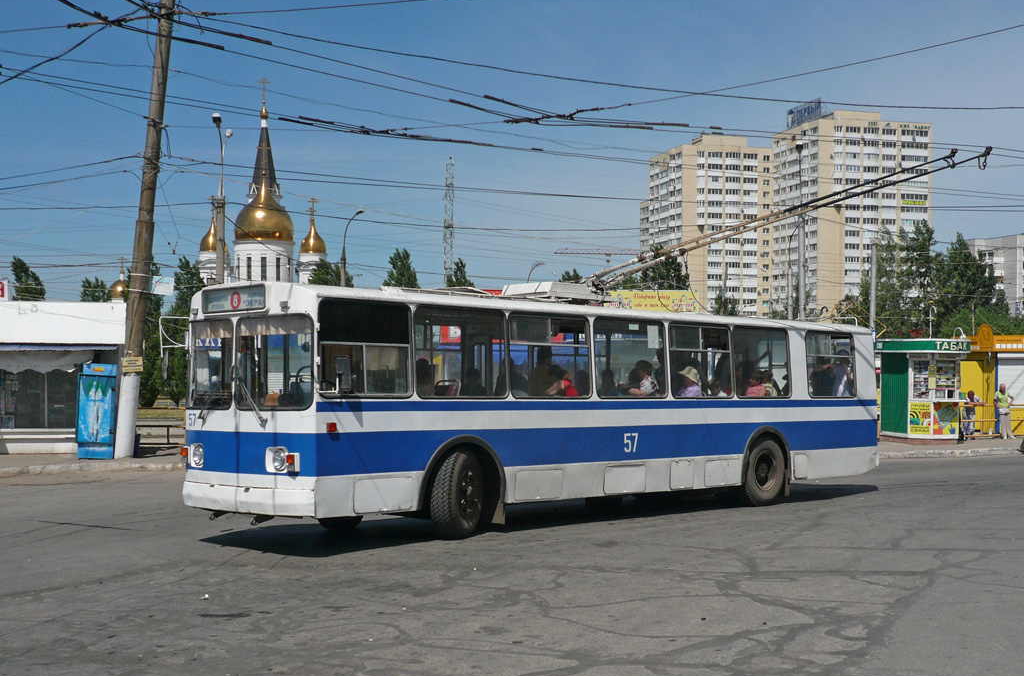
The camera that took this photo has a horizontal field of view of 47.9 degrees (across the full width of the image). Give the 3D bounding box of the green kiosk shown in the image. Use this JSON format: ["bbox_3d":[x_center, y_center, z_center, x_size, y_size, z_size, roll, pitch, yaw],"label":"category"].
[{"bbox_3d":[11.740,1.500,33.100,2.200,2.950,2.100,0,-1,-5],"label":"green kiosk"}]

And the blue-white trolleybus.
[{"bbox_3d":[1.230,0.890,16.250,2.500,3.100,11.800,-3,-4,45],"label":"blue-white trolleybus"}]

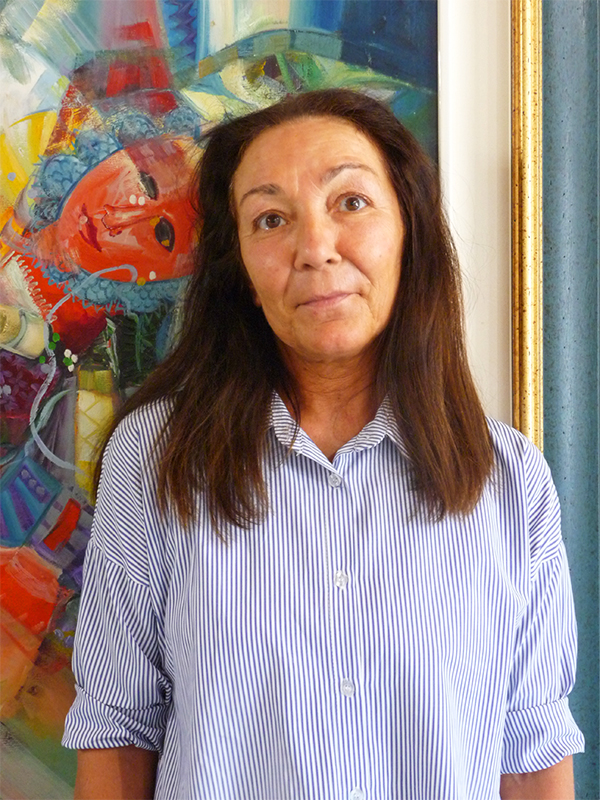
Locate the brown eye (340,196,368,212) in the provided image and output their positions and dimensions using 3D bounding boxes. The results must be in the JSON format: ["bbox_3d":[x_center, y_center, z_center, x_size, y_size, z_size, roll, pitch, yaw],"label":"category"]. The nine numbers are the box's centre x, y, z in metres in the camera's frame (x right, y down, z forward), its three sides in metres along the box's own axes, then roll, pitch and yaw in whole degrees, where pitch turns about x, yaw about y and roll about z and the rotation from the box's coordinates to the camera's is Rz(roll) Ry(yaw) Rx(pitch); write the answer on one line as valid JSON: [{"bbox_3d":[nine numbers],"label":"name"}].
[{"bbox_3d":[0.043,-0.156,1.070,0.023,0.013,0.014,-10,-1,5],"label":"brown eye"}]

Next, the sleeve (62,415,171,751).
[{"bbox_3d":[-0.156,0.155,1.140,0.092,0.285,0.125,0,-1,0],"label":"sleeve"}]

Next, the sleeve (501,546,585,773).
[{"bbox_3d":[0.204,0.221,1.140,0.077,0.193,0.120,0,-1,0],"label":"sleeve"}]

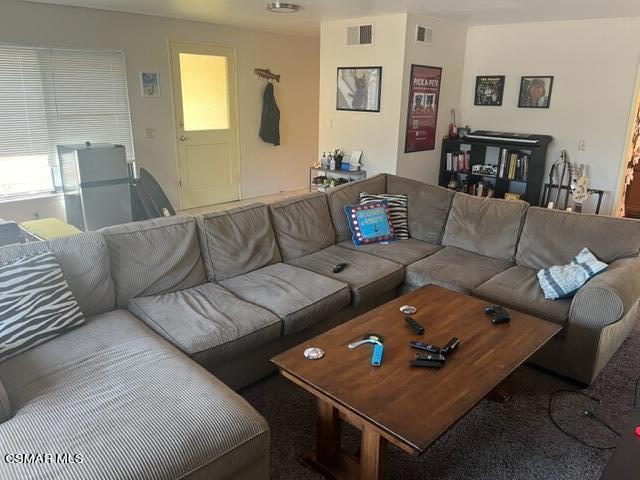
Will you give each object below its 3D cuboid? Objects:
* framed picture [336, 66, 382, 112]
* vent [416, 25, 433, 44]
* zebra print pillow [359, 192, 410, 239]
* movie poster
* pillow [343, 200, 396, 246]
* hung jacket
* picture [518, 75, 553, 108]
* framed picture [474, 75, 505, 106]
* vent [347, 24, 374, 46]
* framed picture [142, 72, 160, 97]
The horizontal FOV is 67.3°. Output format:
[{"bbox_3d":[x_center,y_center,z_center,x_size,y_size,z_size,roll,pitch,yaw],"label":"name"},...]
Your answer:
[{"bbox_3d":[0.439,-1.757,5.616,0.679,0.497,0.025,17,23,42],"label":"framed picture"},{"bbox_3d":[1.164,-2.261,5.293,0.030,0.195,0.340,17,23,42],"label":"vent"},{"bbox_3d":[0.575,-0.213,4.307,0.430,0.420,0.140,1,-13,1],"label":"zebra print pillow"},{"bbox_3d":[1.226,-1.515,5.606,0.025,0.957,0.627,17,23,42],"label":"movie poster"},{"bbox_3d":[0.452,-0.149,4.160,0.420,0.385,0.140,-8,-14,-26],"label":"pillow"},{"bbox_3d":[-0.733,-1.803,6.958,0.140,0.870,0.290,17,23,42],"label":"hung jacket"},{"bbox_3d":[2.456,-1.680,5.476,0.358,0.341,0.025,17,23,42],"label":"picture"},{"bbox_3d":[2.058,-1.813,5.852,0.363,0.344,0.025,17,23,42],"label":"framed picture"},{"bbox_3d":[0.443,-2.316,5.447,0.390,0.230,0.030,17,23,42],"label":"vent"},{"bbox_3d":[-2.000,-1.842,5.701,0.020,0.268,0.237,17,23,42],"label":"framed picture"}]

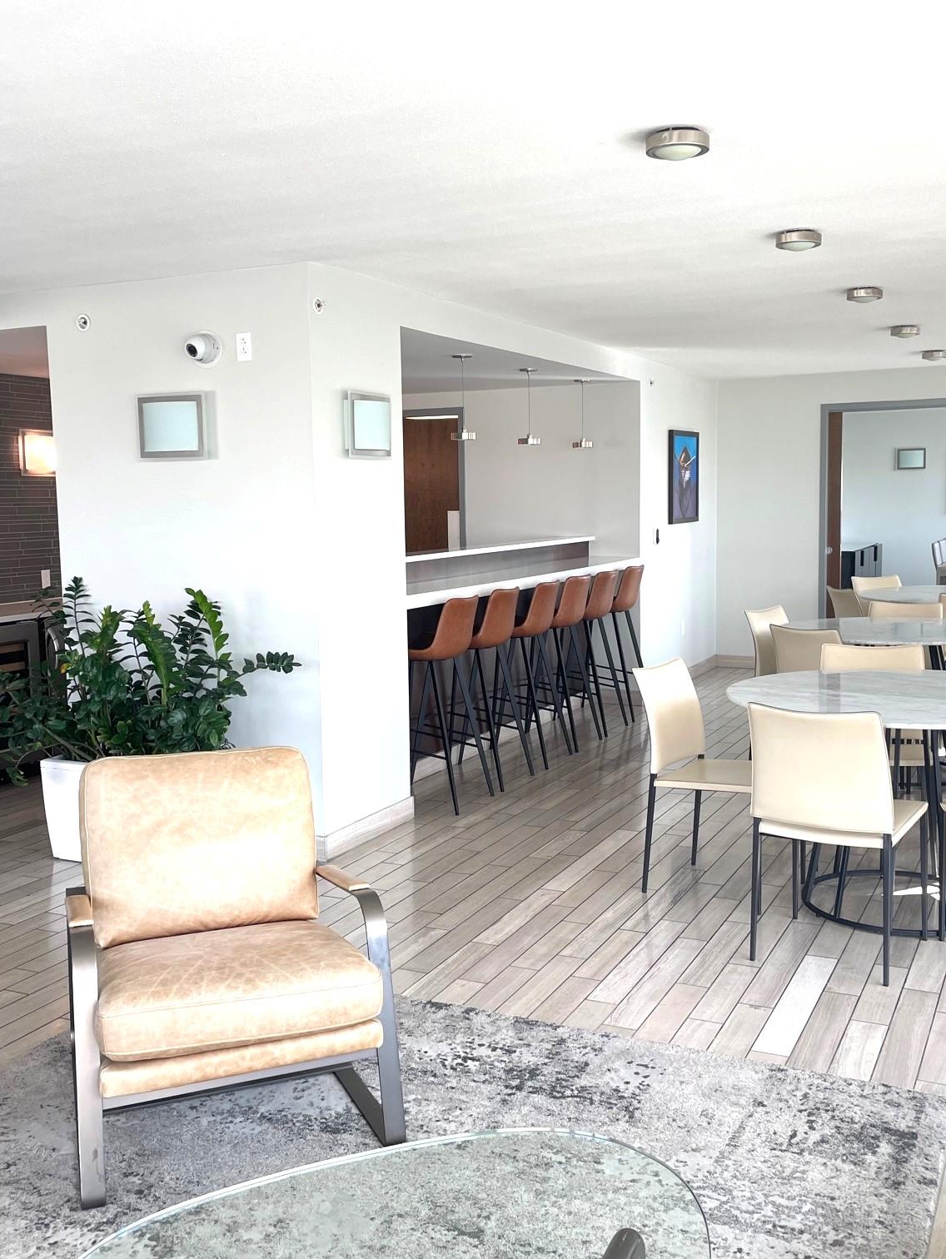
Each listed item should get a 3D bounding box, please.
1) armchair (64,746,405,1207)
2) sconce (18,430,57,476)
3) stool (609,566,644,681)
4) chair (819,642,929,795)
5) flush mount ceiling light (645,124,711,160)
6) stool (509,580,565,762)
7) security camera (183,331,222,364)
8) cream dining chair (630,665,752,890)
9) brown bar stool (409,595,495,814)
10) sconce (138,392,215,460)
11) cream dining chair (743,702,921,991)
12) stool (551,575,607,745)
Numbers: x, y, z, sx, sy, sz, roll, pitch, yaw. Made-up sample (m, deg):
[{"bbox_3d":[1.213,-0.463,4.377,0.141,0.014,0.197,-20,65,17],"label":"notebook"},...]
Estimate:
[{"bbox_3d":[-0.628,0.765,3.088,0.710,0.800,0.780,-3,7,-20],"label":"armchair"},{"bbox_3d":[-2.595,-1.052,7.514,0.085,0.275,0.350,2,7,26],"label":"sconce"},{"bbox_3d":[0.895,0.072,8.324,0.520,1.000,0.450,2,7,26],"label":"stool"},{"bbox_3d":[1.626,0.513,5.116,0.440,0.830,0.510,1,6,15],"label":"chair"},{"bbox_3d":[0.516,-1.219,3.168,0.160,0.068,0.160,-1,6,0],"label":"flush mount ceiling light"},{"bbox_3d":[0.258,0.232,7.121,0.520,1.000,0.450,2,7,26],"label":"stool"},{"bbox_3d":[-1.116,-1.159,5.160,0.130,0.130,0.110,2,7,26],"label":"security camera"},{"bbox_3d":[0.937,0.564,4.754,0.520,0.845,0.450,3,8,35],"label":"cream dining chair"},{"bbox_3d":[-0.211,0.349,6.201,0.520,1.000,0.450,2,7,26],"label":"brown bar stool"},{"bbox_3d":[-1.208,-0.831,5.174,0.340,0.265,0.095,2,7,26],"label":"sconce"},{"bbox_3d":[1.187,0.633,4.081,0.450,0.845,0.520,3,7,33],"label":"cream dining chair"},{"bbox_3d":[0.457,0.178,7.420,0.520,1.000,0.450,2,7,26],"label":"stool"}]

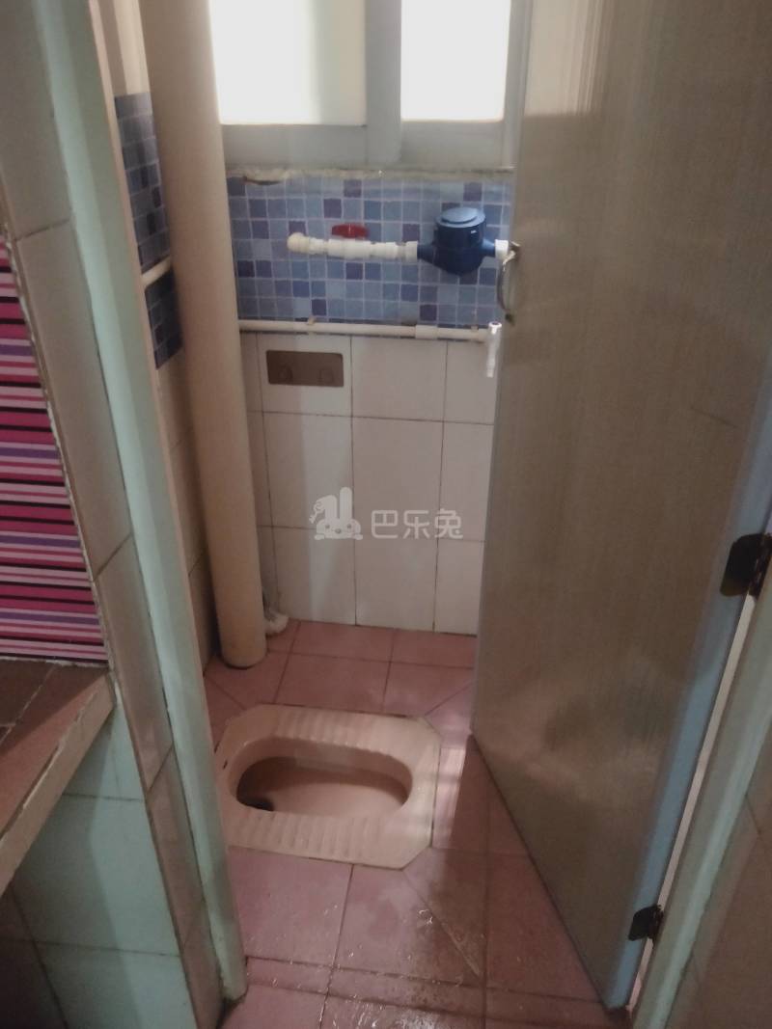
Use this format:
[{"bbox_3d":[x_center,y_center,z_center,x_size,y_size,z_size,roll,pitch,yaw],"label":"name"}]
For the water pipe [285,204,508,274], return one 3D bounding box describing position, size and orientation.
[{"bbox_3d":[0.025,-0.497,1.356,0.420,0.120,0.110,4,32,5],"label":"water pipe"}]

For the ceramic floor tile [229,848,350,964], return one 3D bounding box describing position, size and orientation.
[{"bbox_3d":[-0.191,0.680,1.295,0.240,0.010,0.190,4,32,5],"label":"ceramic floor tile"}]

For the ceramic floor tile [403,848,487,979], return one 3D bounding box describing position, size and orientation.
[{"bbox_3d":[0.098,0.684,1.293,0.150,0.010,0.235,4,32,5],"label":"ceramic floor tile"}]

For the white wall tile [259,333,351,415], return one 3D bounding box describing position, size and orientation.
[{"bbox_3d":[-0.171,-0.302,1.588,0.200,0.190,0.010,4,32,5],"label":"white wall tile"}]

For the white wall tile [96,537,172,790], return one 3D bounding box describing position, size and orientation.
[{"bbox_3d":[-0.257,0.162,0.760,0.010,0.290,0.070,4,32,5],"label":"white wall tile"}]

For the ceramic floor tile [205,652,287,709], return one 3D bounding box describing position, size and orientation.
[{"bbox_3d":[-0.341,0.390,1.766,0.190,0.010,0.190,4,32,5],"label":"ceramic floor tile"}]

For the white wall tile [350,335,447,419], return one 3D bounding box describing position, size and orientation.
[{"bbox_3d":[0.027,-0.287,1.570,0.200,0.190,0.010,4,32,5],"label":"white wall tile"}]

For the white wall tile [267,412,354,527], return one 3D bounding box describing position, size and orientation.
[{"bbox_3d":[-0.174,-0.095,1.739,0.202,0.302,0.010,4,31,6],"label":"white wall tile"}]

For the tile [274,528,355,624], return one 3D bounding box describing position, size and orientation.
[{"bbox_3d":[-0.176,0.157,1.888,0.202,0.284,0.010,4,31,6],"label":"tile"}]

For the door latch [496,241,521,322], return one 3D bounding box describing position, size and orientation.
[{"bbox_3d":[0.179,-0.343,1.105,0.030,0.115,0.020,-9,33,-15],"label":"door latch"}]

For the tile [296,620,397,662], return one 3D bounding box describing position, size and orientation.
[{"bbox_3d":[-0.105,0.323,1.879,0.250,0.010,0.128,4,32,5],"label":"tile"}]

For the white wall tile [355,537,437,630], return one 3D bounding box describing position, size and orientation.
[{"bbox_3d":[0.025,0.170,1.869,0.202,0.284,0.010,4,31,6],"label":"white wall tile"}]

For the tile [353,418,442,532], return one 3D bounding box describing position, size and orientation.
[{"bbox_3d":[0.026,-0.083,1.719,0.202,0.302,0.010,4,31,6],"label":"tile"}]

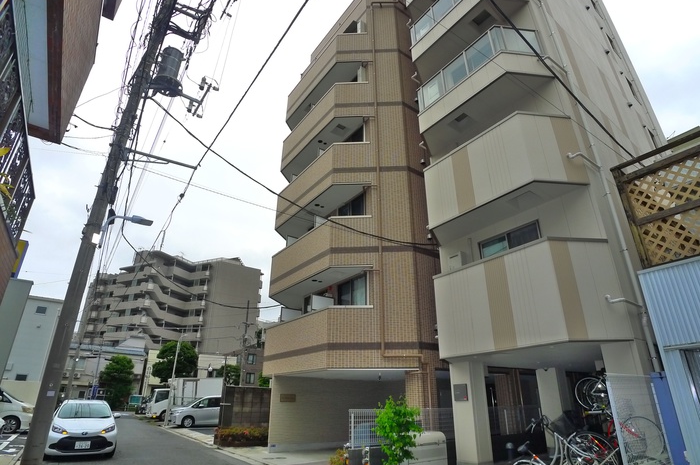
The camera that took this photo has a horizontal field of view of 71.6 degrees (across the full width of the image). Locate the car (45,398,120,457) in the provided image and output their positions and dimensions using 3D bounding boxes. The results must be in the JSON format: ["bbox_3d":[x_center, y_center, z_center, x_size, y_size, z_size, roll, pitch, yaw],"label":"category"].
[{"bbox_3d":[-7.720,5.620,13.900,1.700,1.490,4.050,12,-23,-28],"label":"car"}]

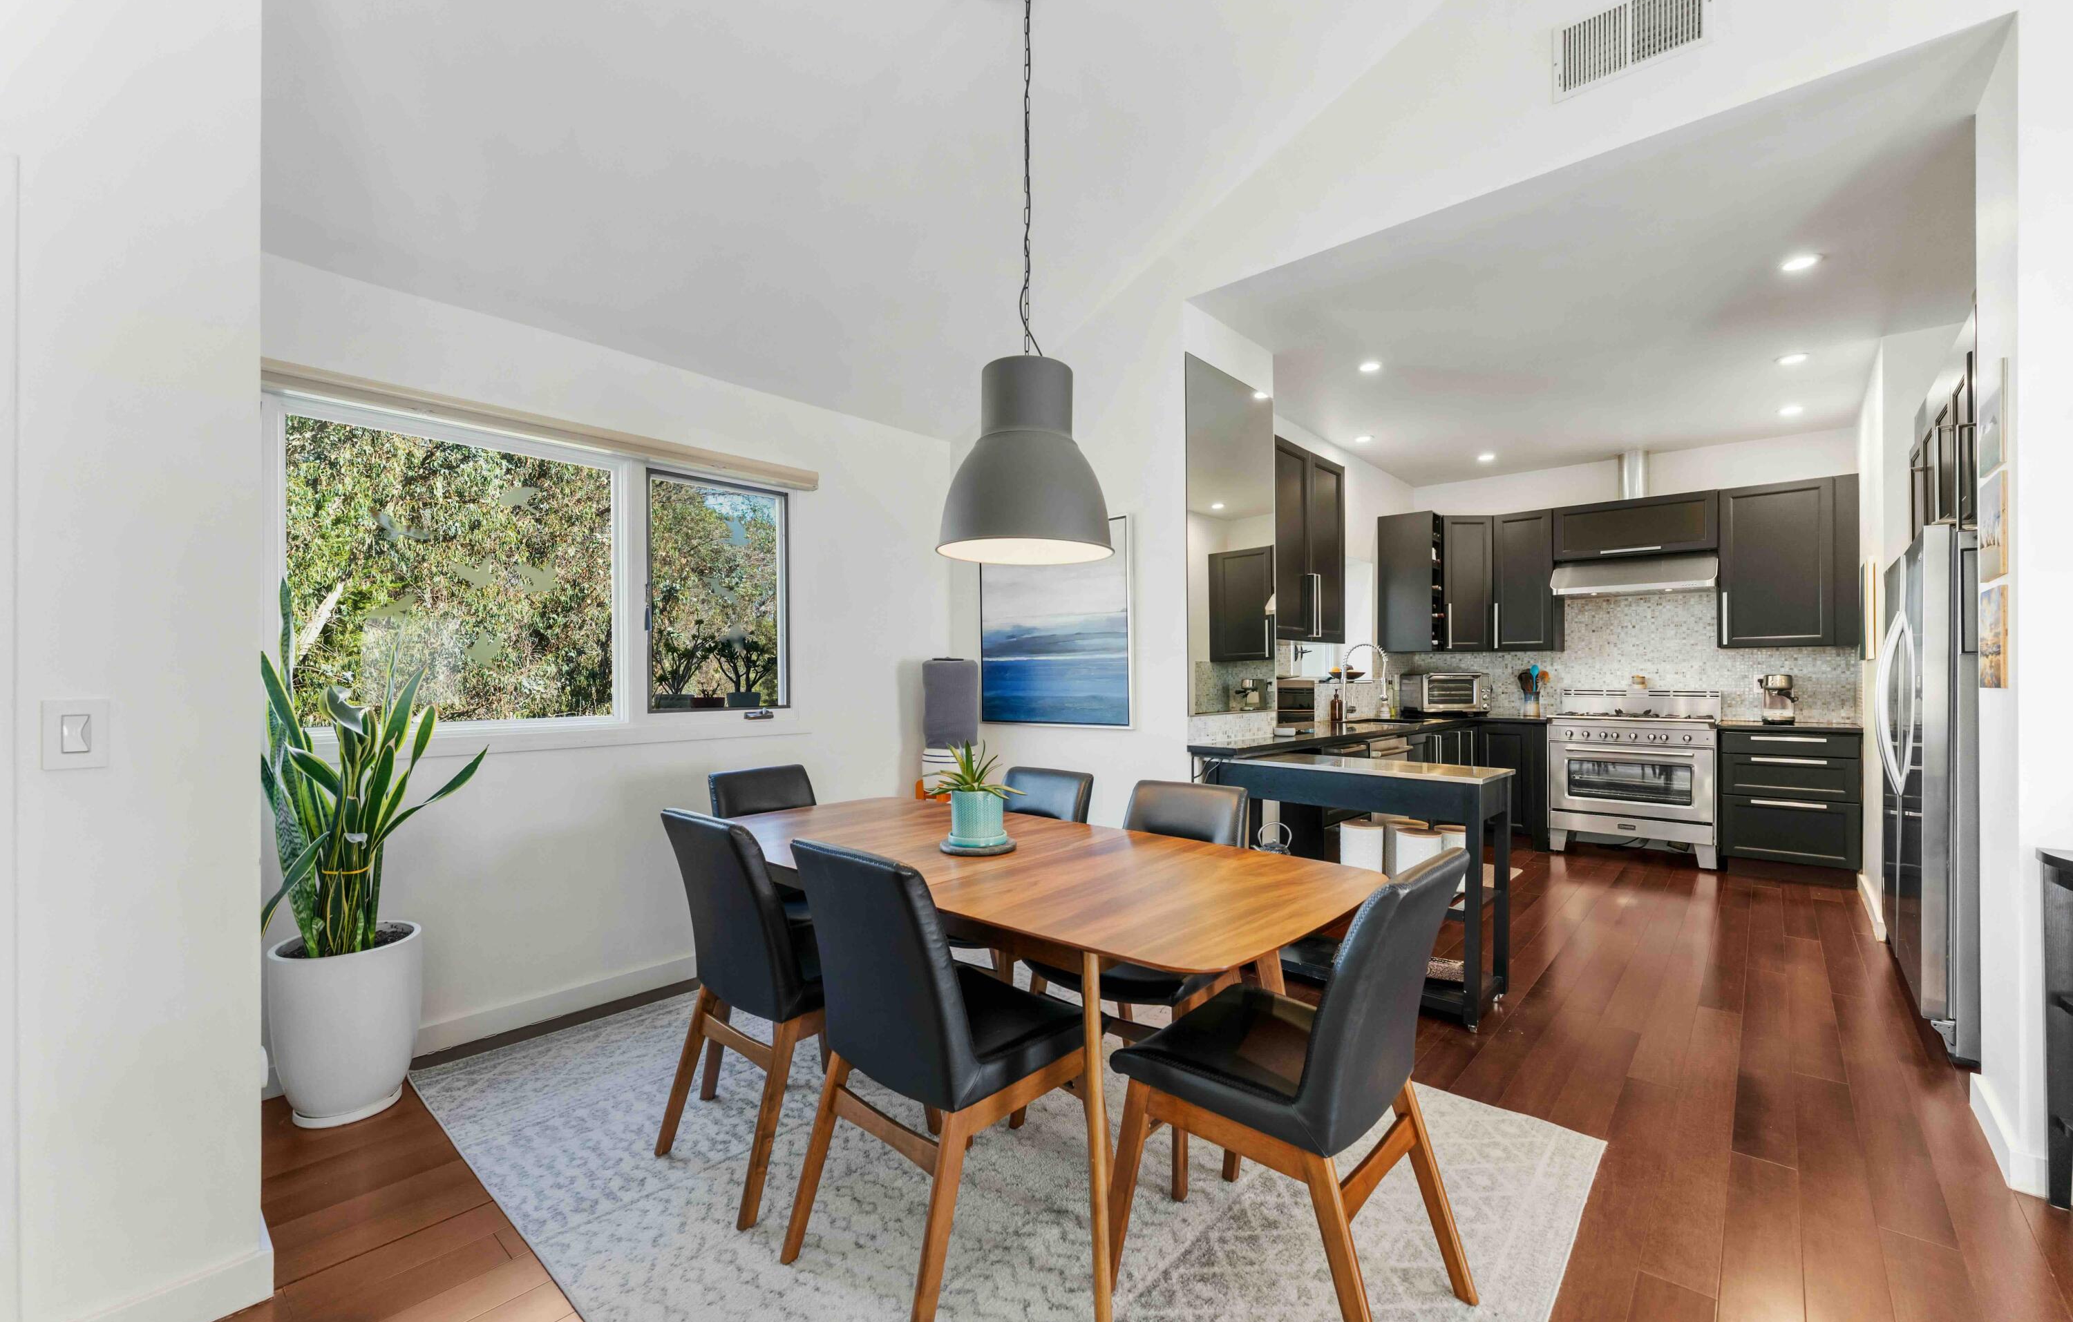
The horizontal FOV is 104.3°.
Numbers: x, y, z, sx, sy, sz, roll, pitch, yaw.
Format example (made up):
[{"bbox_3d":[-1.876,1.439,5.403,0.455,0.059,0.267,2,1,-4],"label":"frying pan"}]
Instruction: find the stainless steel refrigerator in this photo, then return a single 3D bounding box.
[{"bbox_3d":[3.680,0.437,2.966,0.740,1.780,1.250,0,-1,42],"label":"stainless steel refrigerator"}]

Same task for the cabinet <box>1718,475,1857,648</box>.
[{"bbox_3d":[4.803,-0.596,5.172,0.640,1.022,0.390,0,0,42],"label":"cabinet"}]

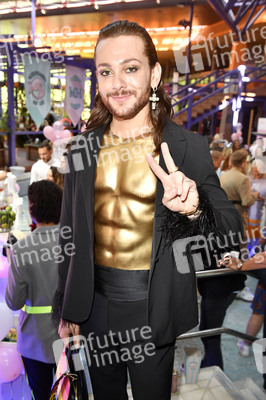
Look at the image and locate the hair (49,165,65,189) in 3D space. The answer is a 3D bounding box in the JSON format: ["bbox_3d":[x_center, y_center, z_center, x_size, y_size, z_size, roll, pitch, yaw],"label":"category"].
[{"bbox_3d":[-0.688,-0.184,3.350,0.220,0.270,0.190,0,11,-15],"label":"hair"}]

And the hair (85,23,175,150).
[{"bbox_3d":[-0.009,-0.299,0.945,0.230,0.320,0.220,7,11,20],"label":"hair"}]

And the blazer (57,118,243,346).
[{"bbox_3d":[0.048,0.098,1.100,0.560,0.720,0.380,7,12,22],"label":"blazer"}]

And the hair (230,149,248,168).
[{"bbox_3d":[1.124,-0.438,3.750,0.170,0.200,0.200,13,15,42],"label":"hair"}]

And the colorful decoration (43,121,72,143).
[{"bbox_3d":[-1.062,-0.964,5.000,0.420,0.310,0.360,4,11,6],"label":"colorful decoration"}]

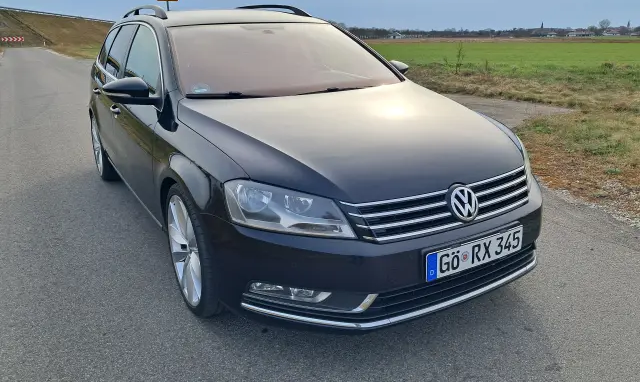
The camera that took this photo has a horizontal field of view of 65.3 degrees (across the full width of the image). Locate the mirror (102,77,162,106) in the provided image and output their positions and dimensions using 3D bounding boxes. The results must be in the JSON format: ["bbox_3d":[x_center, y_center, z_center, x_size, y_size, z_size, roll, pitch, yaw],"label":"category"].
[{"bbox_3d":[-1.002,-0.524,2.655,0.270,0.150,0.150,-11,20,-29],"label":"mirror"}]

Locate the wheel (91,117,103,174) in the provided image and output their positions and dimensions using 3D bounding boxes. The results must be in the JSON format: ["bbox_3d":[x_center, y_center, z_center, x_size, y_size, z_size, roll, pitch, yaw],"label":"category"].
[{"bbox_3d":[-1.940,-0.410,4.577,0.200,0.520,0.520,-11,20,-29],"label":"wheel"}]

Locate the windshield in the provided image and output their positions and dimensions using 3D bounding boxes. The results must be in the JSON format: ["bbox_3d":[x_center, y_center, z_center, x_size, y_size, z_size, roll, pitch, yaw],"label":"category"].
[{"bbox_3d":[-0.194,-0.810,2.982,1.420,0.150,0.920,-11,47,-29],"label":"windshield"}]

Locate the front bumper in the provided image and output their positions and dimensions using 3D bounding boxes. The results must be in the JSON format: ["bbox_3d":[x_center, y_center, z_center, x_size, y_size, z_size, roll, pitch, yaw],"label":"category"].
[{"bbox_3d":[0.444,0.207,2.209,1.770,0.410,0.720,-11,20,-29],"label":"front bumper"}]

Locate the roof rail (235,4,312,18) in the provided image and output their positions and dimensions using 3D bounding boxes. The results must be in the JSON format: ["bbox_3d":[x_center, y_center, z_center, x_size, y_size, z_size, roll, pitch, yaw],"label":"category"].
[{"bbox_3d":[-0.547,-1.570,4.414,0.060,0.100,1.880,-11,20,-29],"label":"roof rail"}]

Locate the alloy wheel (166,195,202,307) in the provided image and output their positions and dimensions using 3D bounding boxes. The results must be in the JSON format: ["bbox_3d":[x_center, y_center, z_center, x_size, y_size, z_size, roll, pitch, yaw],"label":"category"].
[{"bbox_3d":[-0.546,0.260,2.349,0.200,0.520,0.520,-11,20,-29],"label":"alloy wheel"}]

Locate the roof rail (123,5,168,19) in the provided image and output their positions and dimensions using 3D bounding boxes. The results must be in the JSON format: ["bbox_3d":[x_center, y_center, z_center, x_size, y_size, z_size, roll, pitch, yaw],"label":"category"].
[{"bbox_3d":[-1.415,-1.370,3.895,0.060,0.100,1.880,-11,20,-29],"label":"roof rail"}]

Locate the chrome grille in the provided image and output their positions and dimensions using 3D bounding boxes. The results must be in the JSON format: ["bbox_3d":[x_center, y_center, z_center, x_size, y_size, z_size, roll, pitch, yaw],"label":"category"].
[{"bbox_3d":[0.537,0.037,1.985,1.000,0.170,0.140,-11,20,-29],"label":"chrome grille"}]

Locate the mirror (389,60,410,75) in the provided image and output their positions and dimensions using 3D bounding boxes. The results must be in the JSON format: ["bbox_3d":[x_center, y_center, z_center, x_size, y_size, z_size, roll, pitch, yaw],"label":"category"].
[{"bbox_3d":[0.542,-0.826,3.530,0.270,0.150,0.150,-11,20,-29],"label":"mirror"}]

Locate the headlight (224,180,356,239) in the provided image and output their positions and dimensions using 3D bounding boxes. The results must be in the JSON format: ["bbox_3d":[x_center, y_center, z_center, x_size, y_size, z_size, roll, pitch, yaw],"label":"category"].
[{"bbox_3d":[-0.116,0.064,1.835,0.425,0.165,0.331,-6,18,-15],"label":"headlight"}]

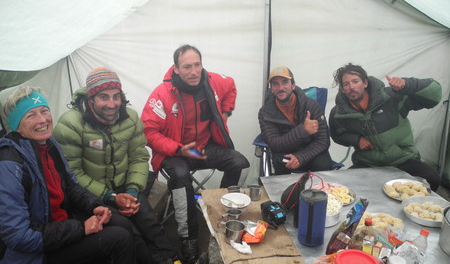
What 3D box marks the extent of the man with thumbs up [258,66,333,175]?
[{"bbox_3d":[0.470,0.079,2.513,0.540,1.040,0.700,3,17,10],"label":"man with thumbs up"}]

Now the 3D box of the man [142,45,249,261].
[{"bbox_3d":[-0.190,0.103,2.228,0.610,1.170,0.660,-6,18,-19],"label":"man"}]

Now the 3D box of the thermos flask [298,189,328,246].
[{"bbox_3d":[0.366,0.359,1.519,0.112,0.225,0.112,0,17,0],"label":"thermos flask"}]

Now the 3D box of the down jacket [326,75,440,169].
[{"bbox_3d":[1.030,-0.118,2.474,0.690,0.570,0.440,4,17,11],"label":"down jacket"}]

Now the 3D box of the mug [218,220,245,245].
[{"bbox_3d":[0.030,0.426,1.555,0.112,0.076,0.083,0,17,0],"label":"mug"}]

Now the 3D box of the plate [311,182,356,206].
[{"bbox_3d":[0.585,0.332,1.943,0.245,0.035,0.245,0,17,0],"label":"plate"}]

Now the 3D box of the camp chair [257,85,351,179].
[{"bbox_3d":[0.490,0.125,2.652,0.680,0.880,0.580,2,17,8],"label":"camp chair"}]

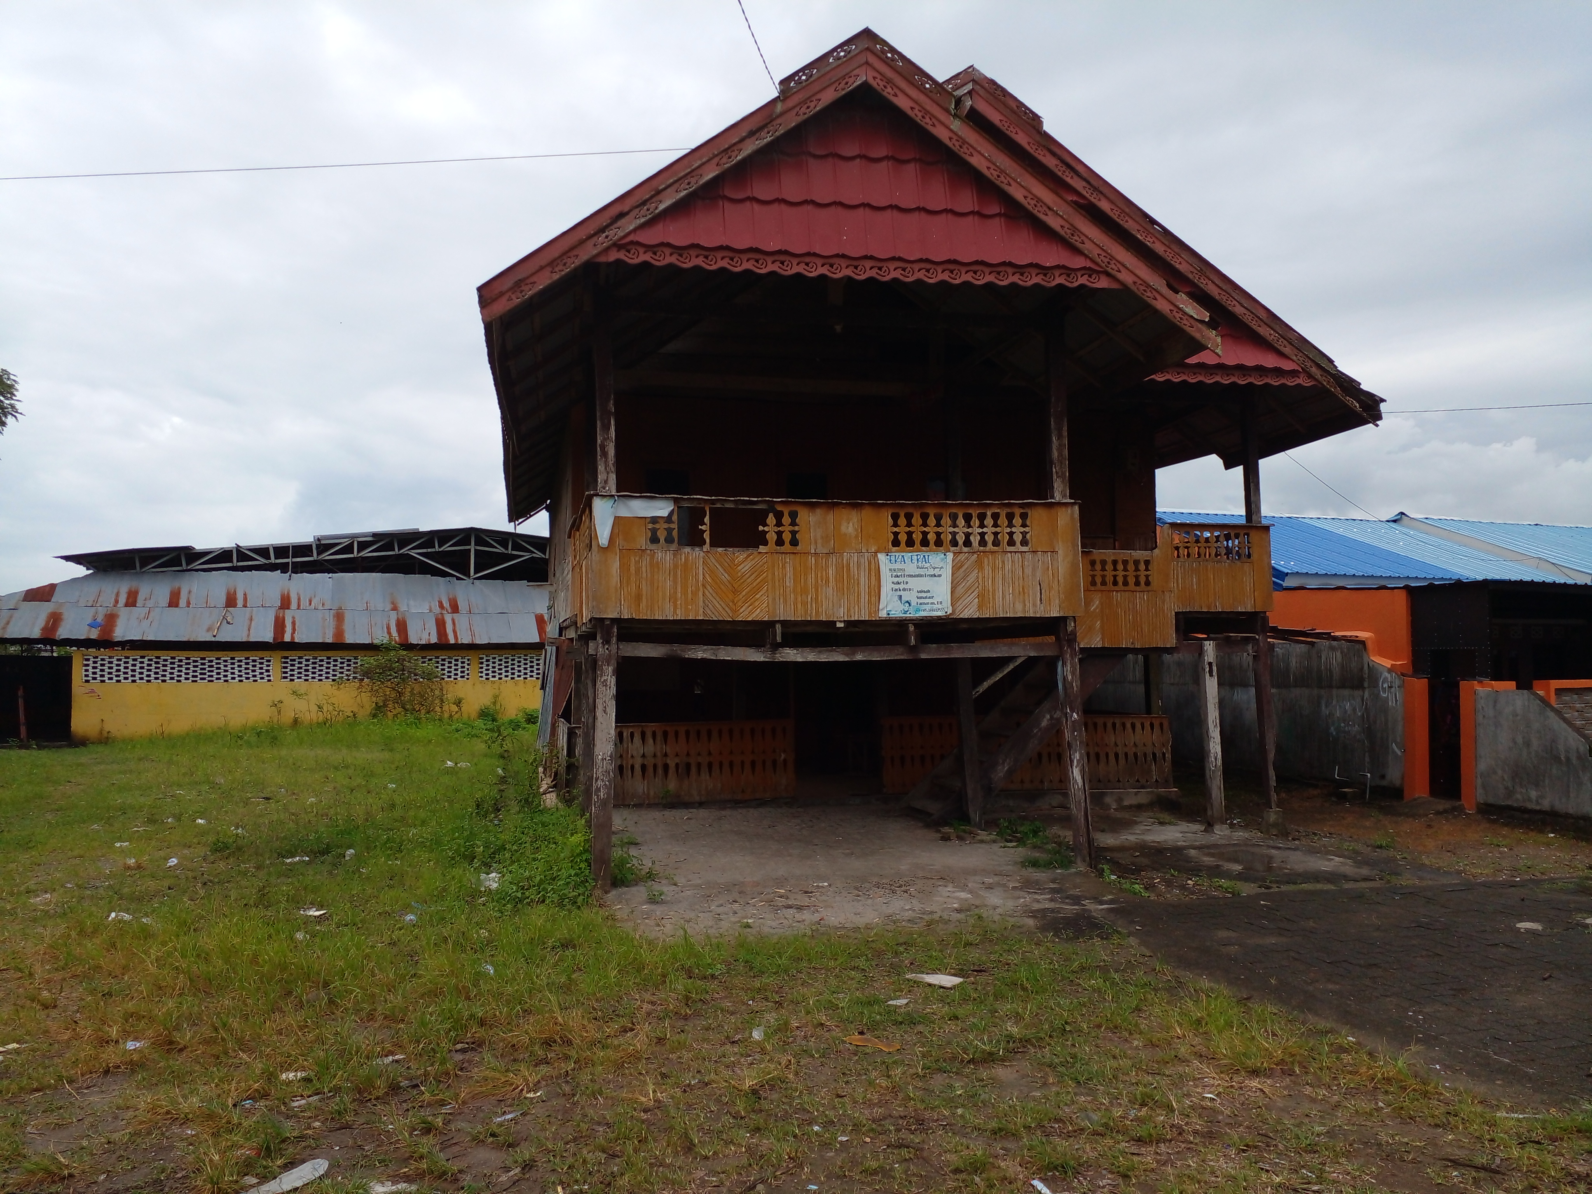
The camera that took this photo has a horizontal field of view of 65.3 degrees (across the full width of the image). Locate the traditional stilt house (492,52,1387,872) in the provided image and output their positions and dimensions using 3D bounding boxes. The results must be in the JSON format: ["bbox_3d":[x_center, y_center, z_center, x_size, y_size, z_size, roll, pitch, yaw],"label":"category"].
[{"bbox_3d":[1.083,-1.251,14.290,8.850,7.370,9.950,0,-4,-12],"label":"traditional stilt house"}]

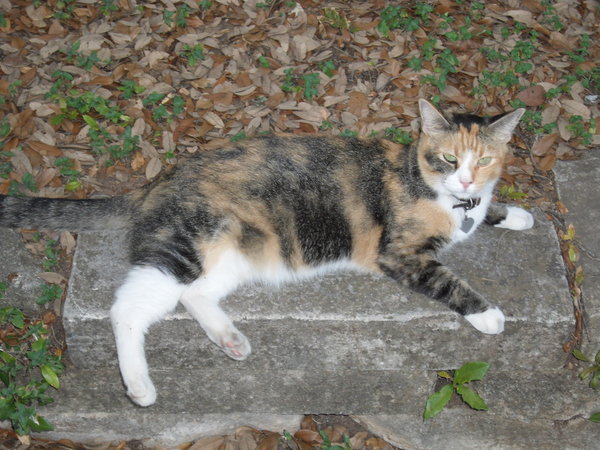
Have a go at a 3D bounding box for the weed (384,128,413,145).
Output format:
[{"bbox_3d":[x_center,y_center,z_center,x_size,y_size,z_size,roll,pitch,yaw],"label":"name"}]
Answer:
[{"bbox_3d":[0.135,-0.123,1.809,0.036,0.017,0.022,0,42,0],"label":"weed"}]

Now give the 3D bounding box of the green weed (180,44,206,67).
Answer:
[{"bbox_3d":[-0.166,-0.264,2.052,0.041,0.022,0.032,0,41,-1],"label":"green weed"}]

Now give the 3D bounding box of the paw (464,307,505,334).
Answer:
[{"bbox_3d":[0.228,0.118,1.626,0.043,0.027,0.032,31,49,30],"label":"paw"}]

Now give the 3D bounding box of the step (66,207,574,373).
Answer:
[{"bbox_3d":[0.024,0.072,1.756,0.637,0.093,0.245,0,41,-1],"label":"step"}]

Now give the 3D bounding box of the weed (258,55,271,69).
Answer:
[{"bbox_3d":[-0.055,-0.253,2.041,0.019,0.014,0.020,0,41,-1],"label":"weed"}]

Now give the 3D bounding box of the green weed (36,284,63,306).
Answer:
[{"bbox_3d":[-0.300,0.084,1.576,0.031,0.018,0.022,0,42,0],"label":"green weed"}]

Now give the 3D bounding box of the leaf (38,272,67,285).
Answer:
[{"bbox_3d":[-0.303,0.065,1.617,0.035,0.010,0.015,17,44,18],"label":"leaf"}]

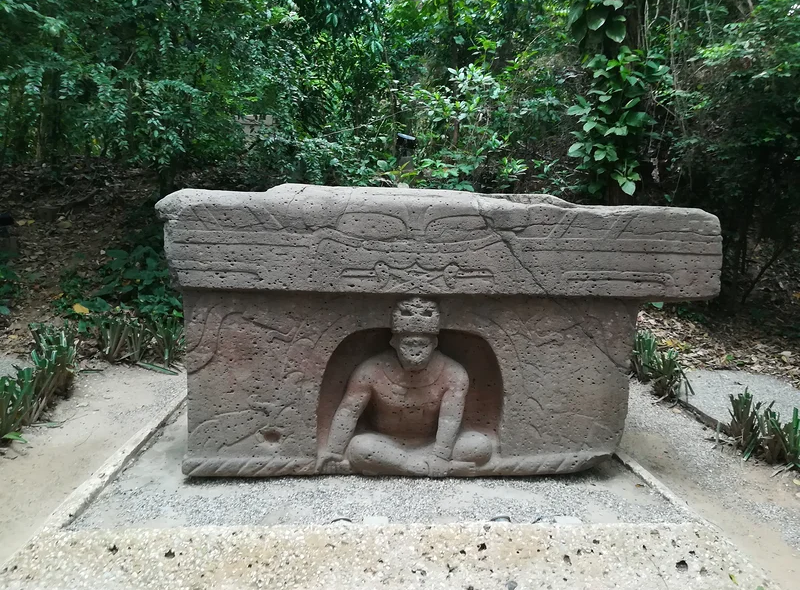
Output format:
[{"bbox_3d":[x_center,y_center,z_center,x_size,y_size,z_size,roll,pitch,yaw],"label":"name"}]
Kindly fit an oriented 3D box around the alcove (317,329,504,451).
[{"bbox_3d":[0.047,0.574,3.752,1.107,0.802,0.450,1,5,-6],"label":"alcove"}]

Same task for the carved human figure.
[{"bbox_3d":[0.036,0.513,3.700,1.036,1.042,0.520,1,5,-6],"label":"carved human figure"}]

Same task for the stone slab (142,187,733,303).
[{"bbox_3d":[0.212,-0.368,4.191,3.190,0.595,1.700,1,5,-6],"label":"stone slab"}]

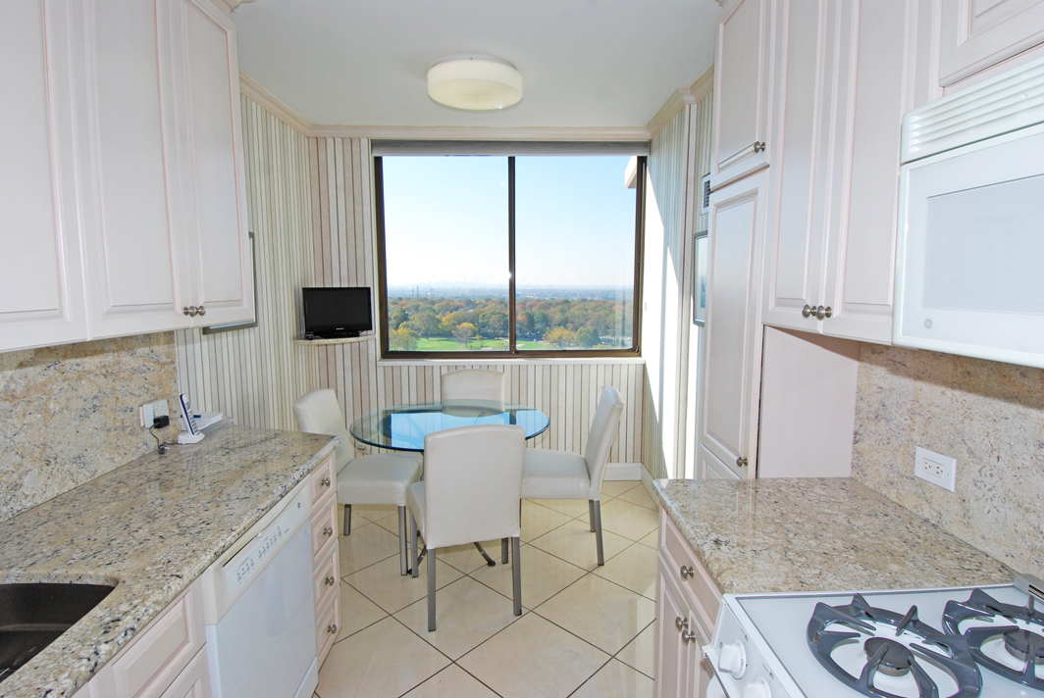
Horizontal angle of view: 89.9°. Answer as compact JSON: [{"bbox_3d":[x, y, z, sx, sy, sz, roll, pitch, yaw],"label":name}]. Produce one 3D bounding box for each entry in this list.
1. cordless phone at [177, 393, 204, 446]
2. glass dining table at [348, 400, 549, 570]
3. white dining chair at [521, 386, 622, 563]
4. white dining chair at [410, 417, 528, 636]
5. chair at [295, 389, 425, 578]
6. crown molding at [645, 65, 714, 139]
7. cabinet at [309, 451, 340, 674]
[{"bbox_3d":[-1.257,0.261,1.992,0.085,0.180,0.070,-1,7,-7],"label":"cordless phone"},{"bbox_3d":[-0.383,0.780,2.994,1.100,0.752,1.100,0,7,-1],"label":"glass dining table"},{"bbox_3d":[0.242,0.687,2.982,0.570,0.939,0.495,0,7,1],"label":"white dining chair"},{"bbox_3d":[-0.257,0.747,2.482,0.495,0.939,0.570,-2,7,-15],"label":"white dining chair"},{"bbox_3d":[-0.876,0.694,2.933,0.570,0.939,0.495,0,7,1],"label":"chair"},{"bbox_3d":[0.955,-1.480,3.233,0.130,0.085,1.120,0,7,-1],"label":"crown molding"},{"bbox_3d":[-1.047,0.791,1.999,0.600,0.785,0.290,0,7,-1],"label":"cabinet"}]

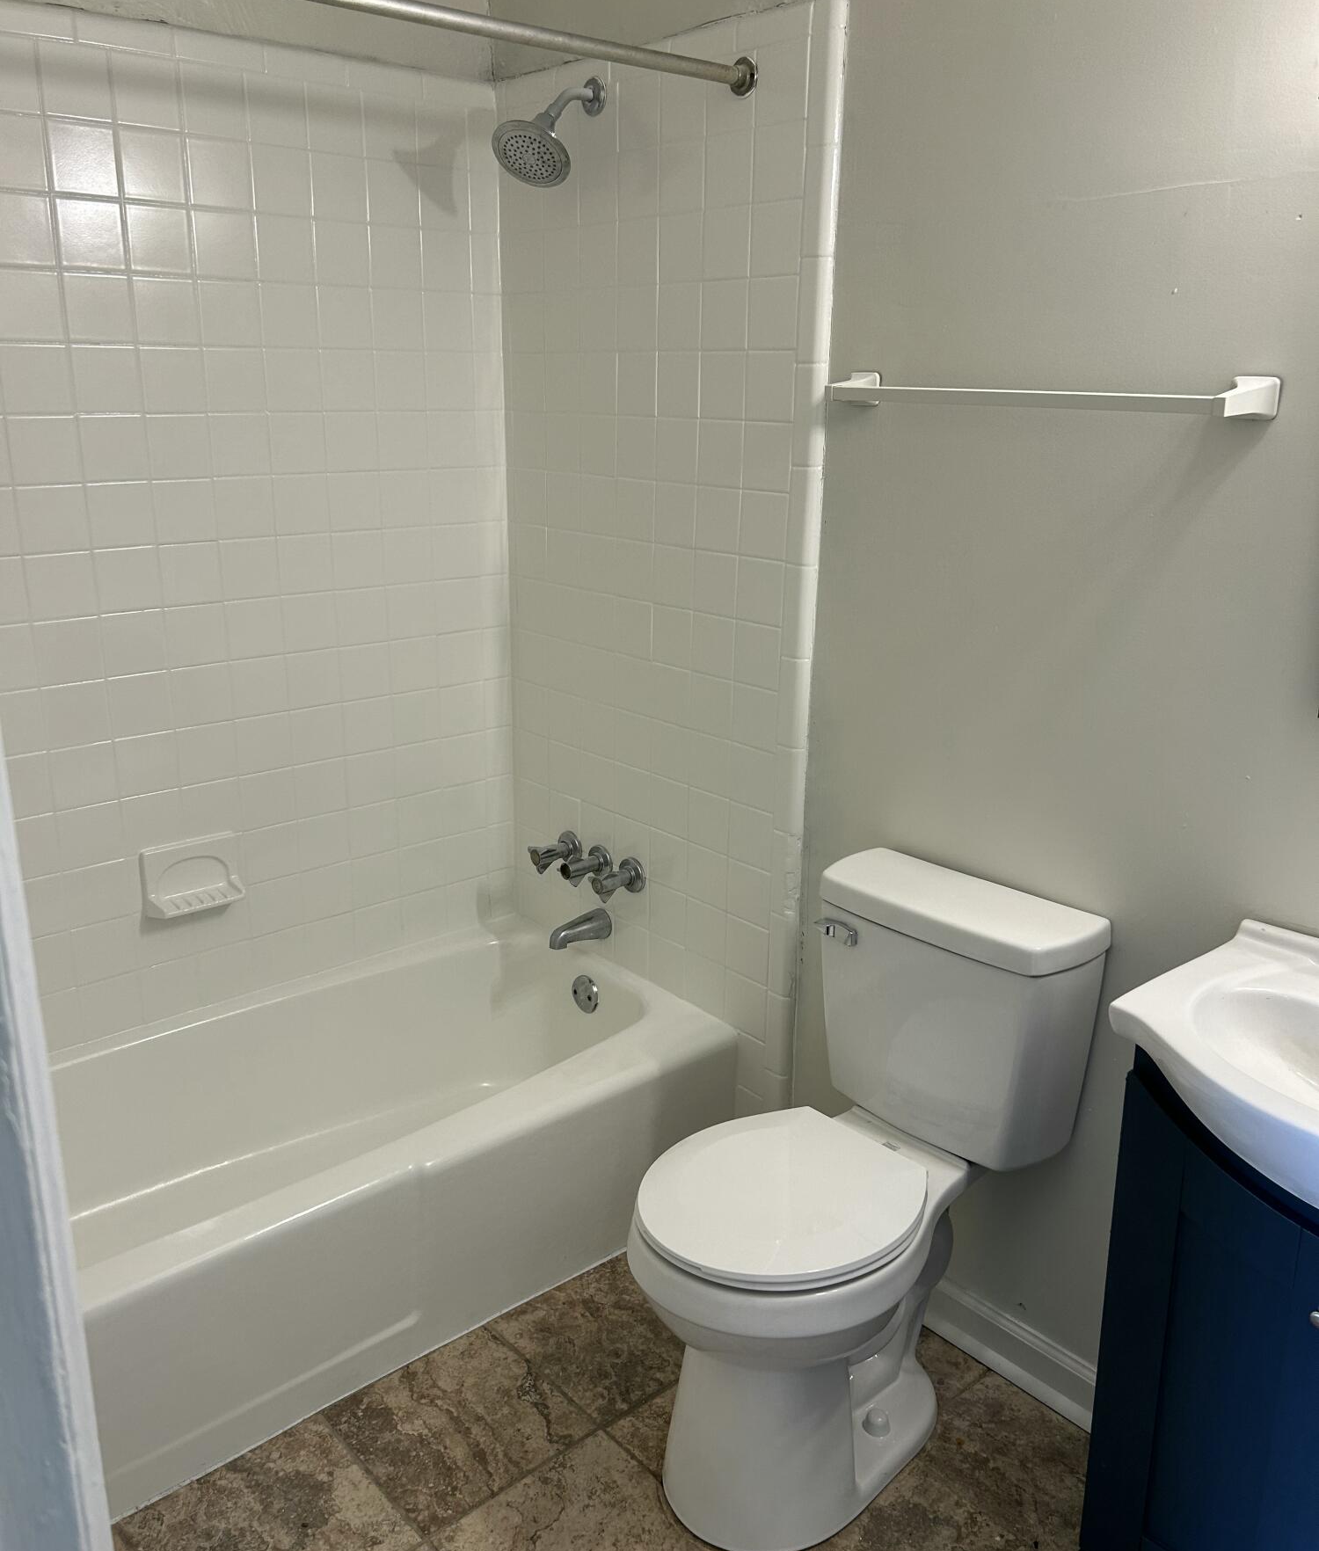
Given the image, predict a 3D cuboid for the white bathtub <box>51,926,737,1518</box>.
[{"bbox_3d":[-0.658,0.705,2.304,1.524,0.359,0.723,-14,22,-39],"label":"white bathtub"}]

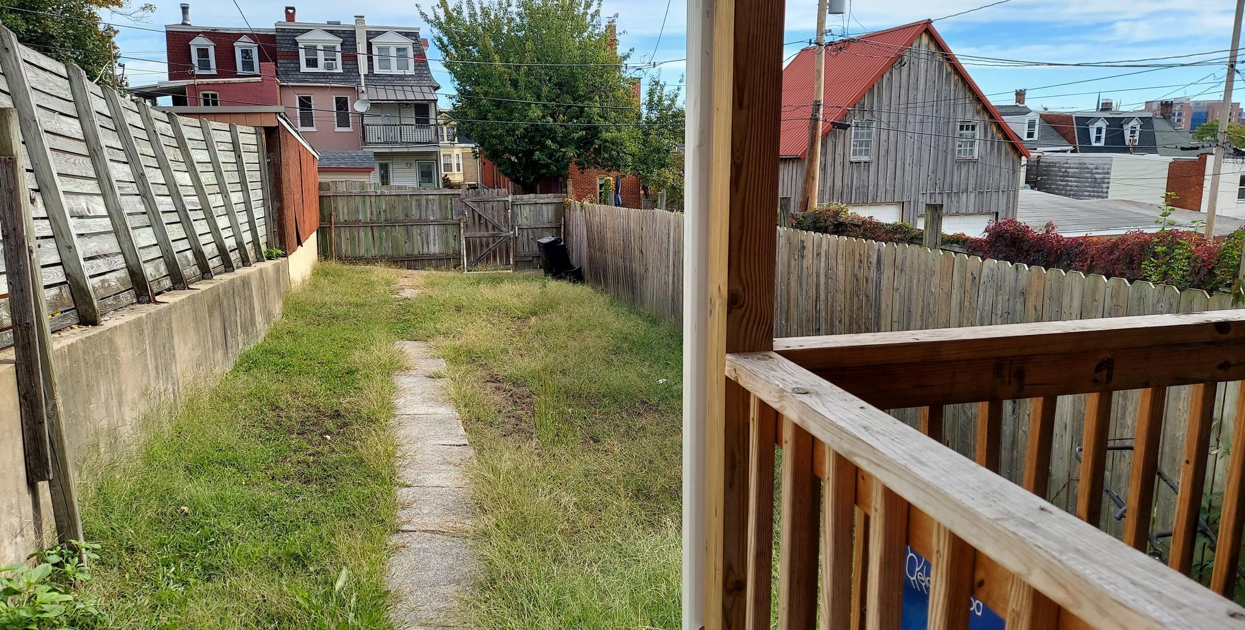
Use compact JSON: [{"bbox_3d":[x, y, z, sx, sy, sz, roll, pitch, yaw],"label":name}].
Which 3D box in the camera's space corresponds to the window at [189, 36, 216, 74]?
[{"bbox_3d":[-20.323,-12.585,41.800,1.220,1.920,0.850,-4,12,-18],"label":"window"}]

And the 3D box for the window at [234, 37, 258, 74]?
[{"bbox_3d":[-18.398,-12.711,42.300,1.220,1.920,0.850,-4,12,-18],"label":"window"}]

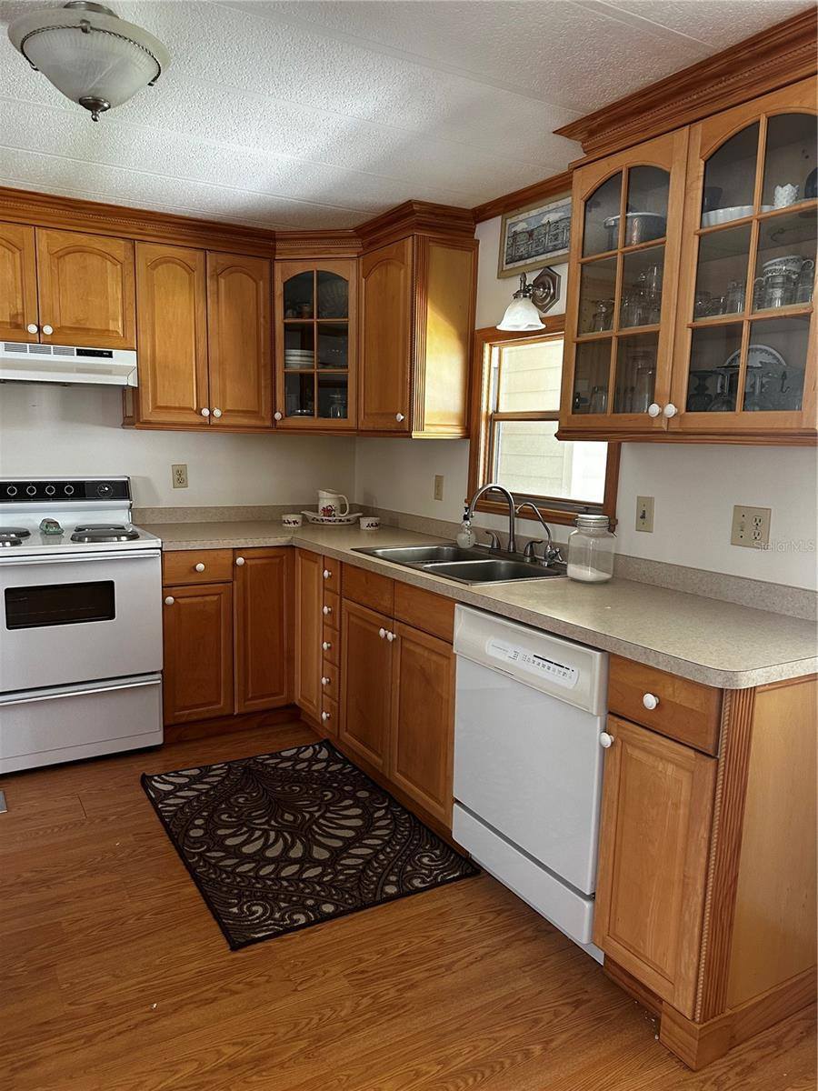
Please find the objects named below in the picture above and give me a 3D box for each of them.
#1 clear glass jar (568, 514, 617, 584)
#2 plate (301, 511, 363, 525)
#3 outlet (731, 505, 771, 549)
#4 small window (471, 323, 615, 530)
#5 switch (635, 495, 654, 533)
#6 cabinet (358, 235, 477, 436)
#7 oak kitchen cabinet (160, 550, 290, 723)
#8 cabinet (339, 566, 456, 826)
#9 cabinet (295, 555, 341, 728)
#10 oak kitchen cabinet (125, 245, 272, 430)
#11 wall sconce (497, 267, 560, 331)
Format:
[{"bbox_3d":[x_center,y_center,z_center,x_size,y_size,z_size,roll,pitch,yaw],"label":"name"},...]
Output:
[{"bbox_3d":[0.612,0.006,2.511,0.151,0.209,0.151,1,8,0],"label":"clear glass jar"},{"bbox_3d":[-0.395,-0.144,3.982,0.335,0.050,0.200,2,8,2],"label":"plate"},{"bbox_3d":[0.956,-0.051,2.112,0.008,0.113,0.116,-3,9,-30],"label":"outlet"},{"bbox_3d":[0.509,-0.477,2.866,0.080,0.742,0.870,-3,9,-30],"label":"small window"},{"bbox_3d":[0.768,-0.099,2.463,0.014,0.115,0.069,-3,9,-31],"label":"switch"},{"bbox_3d":[0.016,-0.879,3.342,0.315,0.805,0.487,-3,9,-30],"label":"cabinet"},{"bbox_3d":[-0.931,0.355,3.578,0.587,0.782,0.611,-3,9,-31],"label":"oak kitchen cabinet"},{"bbox_3d":[0.188,0.484,2.892,0.600,0.795,0.880,-3,9,-30],"label":"cabinet"},{"bbox_3d":[-0.140,0.398,3.418,0.601,0.782,0.475,-3,9,-31],"label":"cabinet"},{"bbox_3d":[-0.991,-0.932,3.531,0.613,0.783,0.340,-3,9,-31],"label":"oak kitchen cabinet"},{"bbox_3d":[0.425,-0.913,2.770,0.209,0.230,0.176,-3,9,-31],"label":"wall sconce"}]

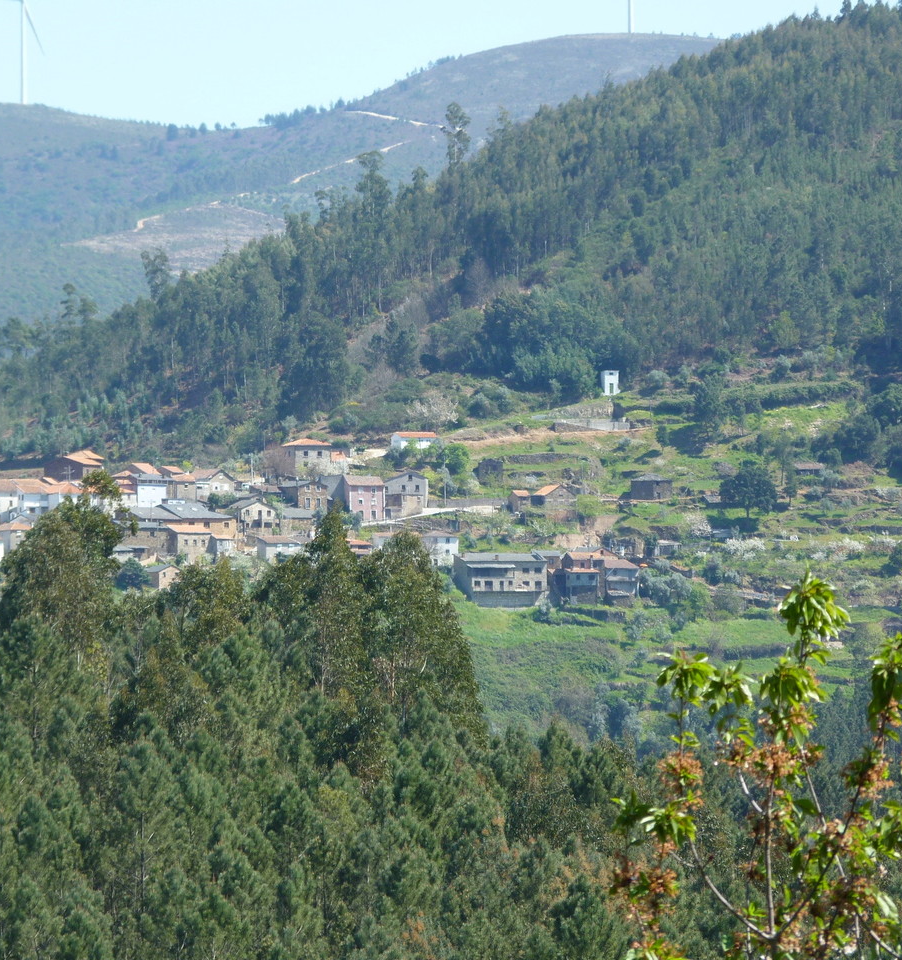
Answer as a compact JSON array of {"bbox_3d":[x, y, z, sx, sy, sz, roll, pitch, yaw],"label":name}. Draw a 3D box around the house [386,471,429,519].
[{"bbox_3d":[-9.459,3.360,1715.000,8.900,9.800,9.500,0,2,7],"label":"house"}]

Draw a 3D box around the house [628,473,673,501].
[{"bbox_3d":[43.691,1.635,1725.000,5.500,5.700,7.200,-1,2,-40],"label":"house"}]

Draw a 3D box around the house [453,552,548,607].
[{"bbox_3d":[10.486,21.070,1670.000,17.800,11.200,10.000,-1,2,-21],"label":"house"}]

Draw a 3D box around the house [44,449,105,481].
[{"bbox_3d":[-83.414,-3.226,1745.000,9.800,7.300,8.200,1,2,35],"label":"house"}]

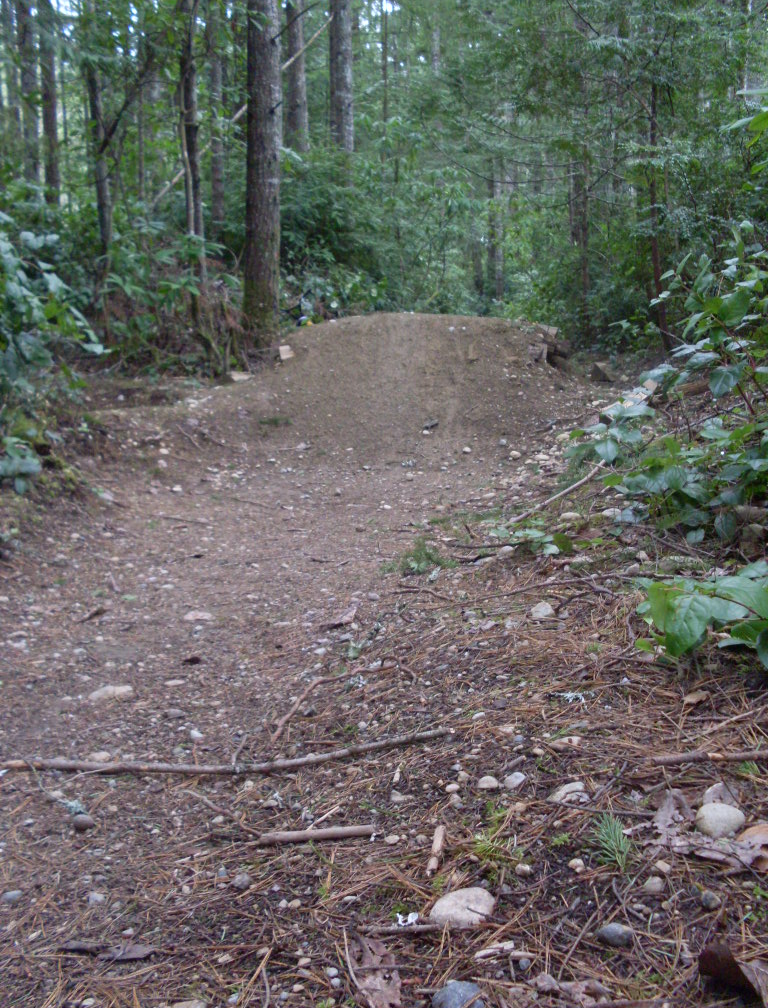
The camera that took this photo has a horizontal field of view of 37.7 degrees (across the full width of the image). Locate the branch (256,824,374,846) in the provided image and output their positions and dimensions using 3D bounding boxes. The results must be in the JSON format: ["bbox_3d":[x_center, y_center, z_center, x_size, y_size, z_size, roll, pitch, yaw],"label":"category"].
[{"bbox_3d":[-0.071,0.351,1.195,0.124,0.013,0.013,-1,9,-11],"label":"branch"}]

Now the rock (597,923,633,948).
[{"bbox_3d":[0.210,0.390,1.018,0.033,0.021,0.025,1,6,12],"label":"rock"}]

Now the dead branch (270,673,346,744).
[{"bbox_3d":[-0.119,0.285,1.620,0.042,0.014,0.318,3,9,16],"label":"dead branch"}]

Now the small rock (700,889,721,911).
[{"bbox_3d":[0.300,0.363,1.032,0.018,0.015,0.017,1,8,0],"label":"small rock"}]

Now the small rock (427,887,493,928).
[{"bbox_3d":[0.073,0.379,1.056,0.061,0.037,0.048,0,6,4],"label":"small rock"}]

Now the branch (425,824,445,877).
[{"bbox_3d":[0.054,0.357,1.157,0.011,0.013,0.098,2,9,10],"label":"branch"}]

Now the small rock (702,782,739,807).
[{"bbox_3d":[0.390,0.340,1.301,0.043,0.036,0.032,2,7,17],"label":"small rock"}]

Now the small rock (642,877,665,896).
[{"bbox_3d":[0.268,0.380,1.119,0.022,0.018,0.019,1,7,14],"label":"small rock"}]

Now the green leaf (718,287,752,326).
[{"bbox_3d":[0.750,-0.421,2.400,0.068,0.083,0.038,1,8,0],"label":"green leaf"}]

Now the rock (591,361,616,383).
[{"bbox_3d":[1.484,-0.896,7.600,0.176,0.149,0.141,1,6,11],"label":"rock"}]

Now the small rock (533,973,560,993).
[{"bbox_3d":[0.133,0.393,0.924,0.021,0.013,0.018,1,8,0],"label":"small rock"}]

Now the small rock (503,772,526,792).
[{"bbox_3d":[0.154,0.330,1.331,0.028,0.018,0.023,1,8,0],"label":"small rock"}]

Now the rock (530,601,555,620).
[{"bbox_3d":[0.332,0.223,2.346,0.048,0.040,0.041,1,6,8],"label":"rock"}]

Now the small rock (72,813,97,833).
[{"bbox_3d":[-0.343,0.364,1.286,0.025,0.020,0.023,-2,7,-15],"label":"small rock"}]

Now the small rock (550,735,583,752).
[{"bbox_3d":[0.237,0.311,1.463,0.041,0.020,0.031,1,8,0],"label":"small rock"}]

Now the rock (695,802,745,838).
[{"bbox_3d":[0.353,0.332,1.180,0.052,0.035,0.044,1,8,0],"label":"rock"}]

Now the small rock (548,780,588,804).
[{"bbox_3d":[0.222,0.346,1.349,0.047,0.025,0.037,1,6,10],"label":"small rock"}]

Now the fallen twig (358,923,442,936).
[{"bbox_3d":[0.014,0.393,1.044,0.079,0.008,0.009,-1,6,-5],"label":"fallen twig"}]

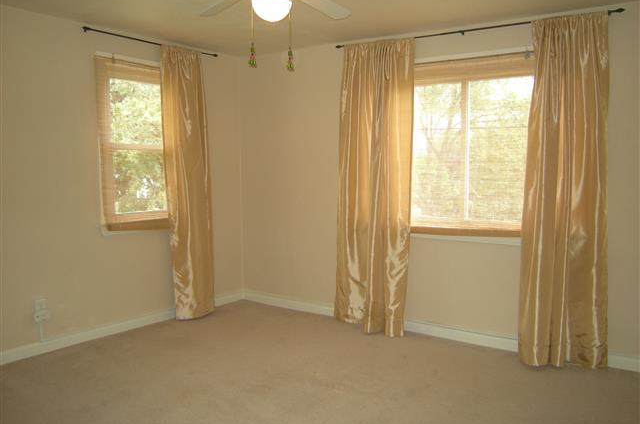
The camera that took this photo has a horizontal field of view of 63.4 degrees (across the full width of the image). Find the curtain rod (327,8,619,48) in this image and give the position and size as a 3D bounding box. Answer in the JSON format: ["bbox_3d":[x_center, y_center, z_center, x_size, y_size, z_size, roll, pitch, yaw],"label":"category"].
[{"bbox_3d":[1.042,-1.331,3.869,2.140,0.060,0.090,3,6,32],"label":"curtain rod"}]

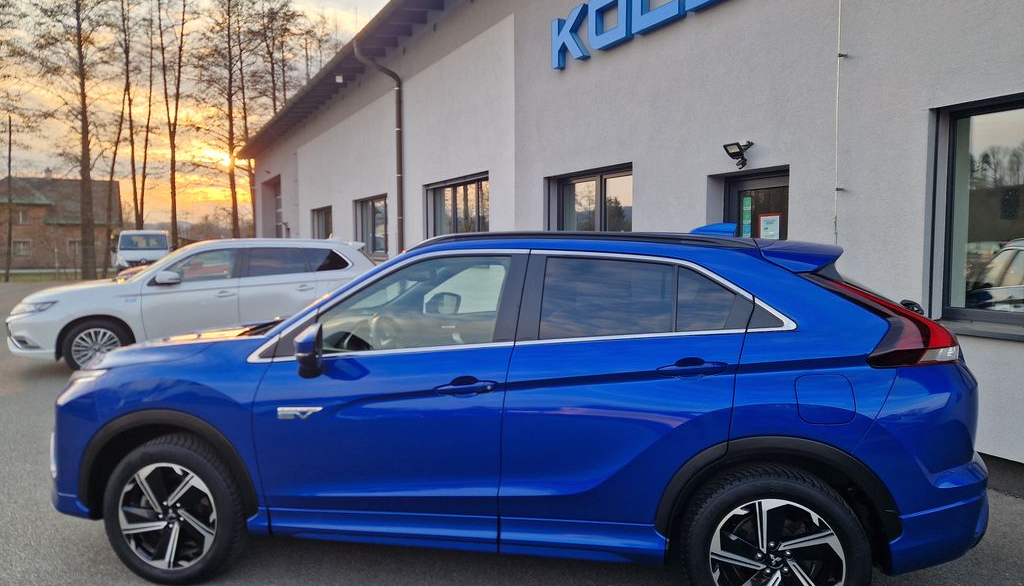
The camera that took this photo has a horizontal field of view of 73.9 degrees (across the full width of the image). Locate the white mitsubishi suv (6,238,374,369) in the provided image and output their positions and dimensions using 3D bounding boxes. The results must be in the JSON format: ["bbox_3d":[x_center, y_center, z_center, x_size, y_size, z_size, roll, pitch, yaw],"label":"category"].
[{"bbox_3d":[-4.375,0.107,9.841,4.690,1.700,1.820,-2,4,-28],"label":"white mitsubishi suv"}]

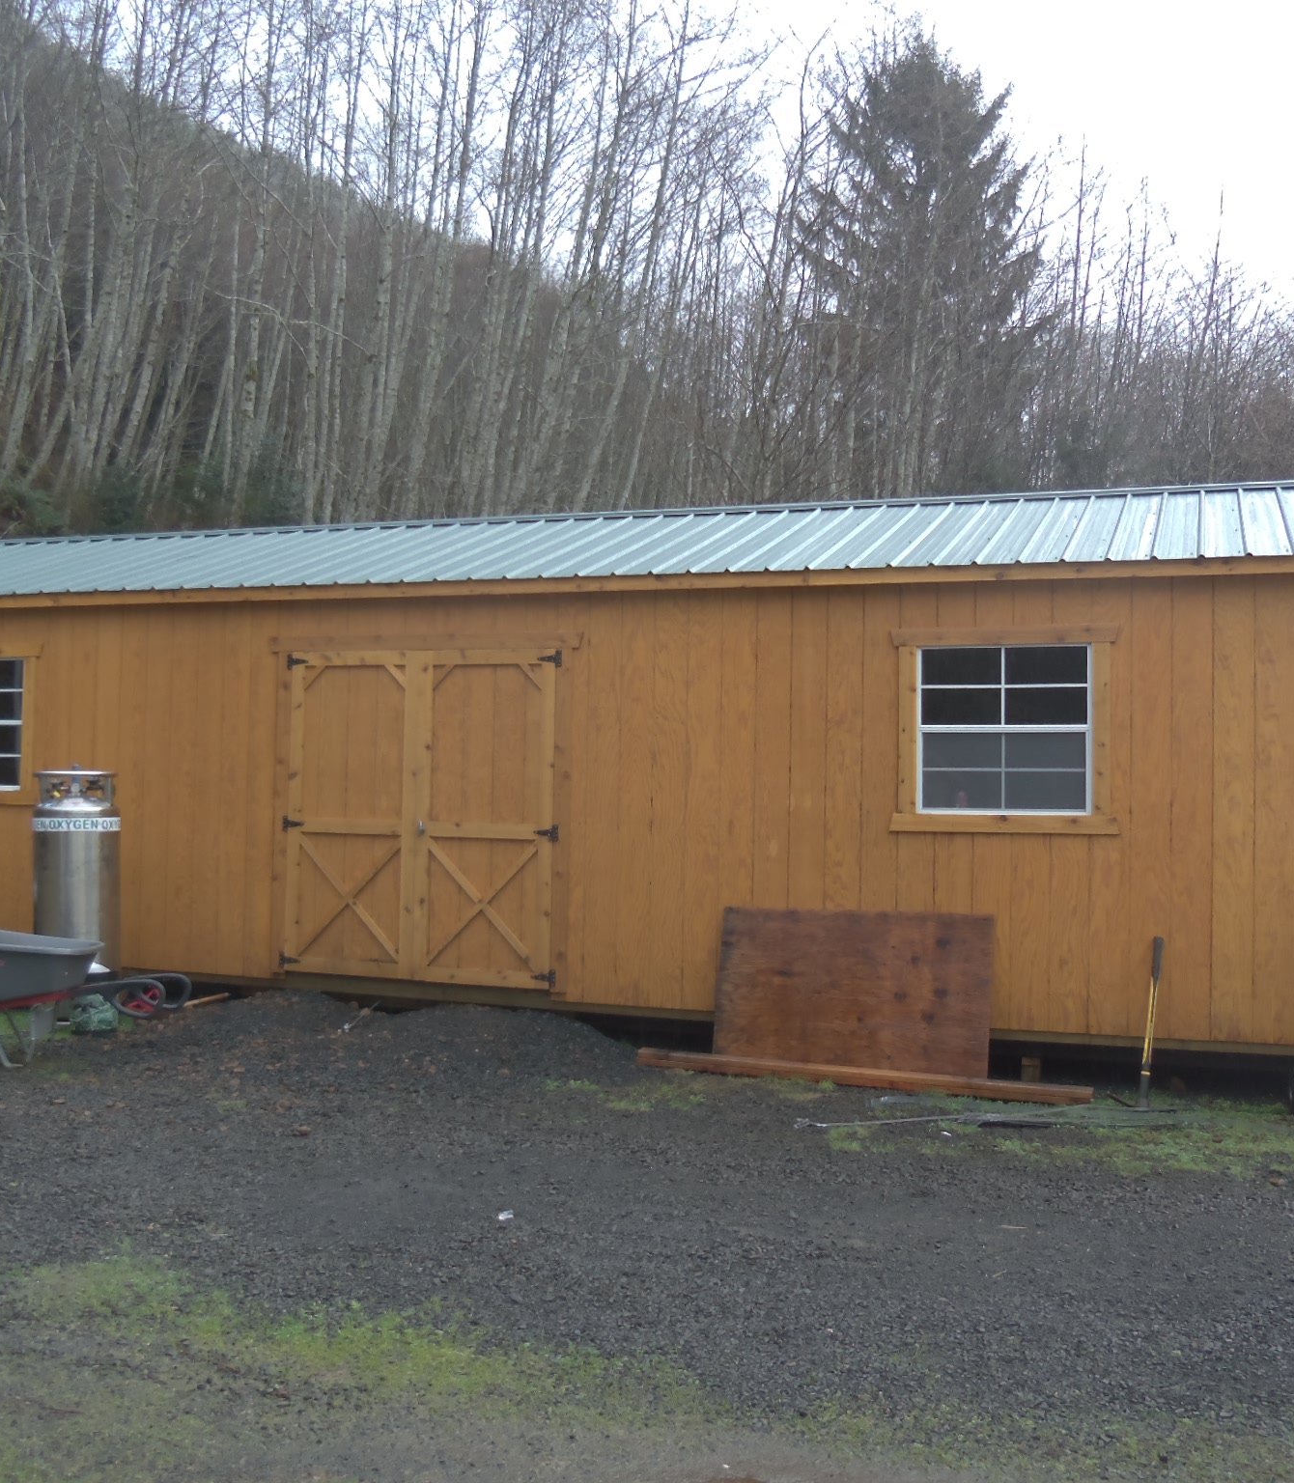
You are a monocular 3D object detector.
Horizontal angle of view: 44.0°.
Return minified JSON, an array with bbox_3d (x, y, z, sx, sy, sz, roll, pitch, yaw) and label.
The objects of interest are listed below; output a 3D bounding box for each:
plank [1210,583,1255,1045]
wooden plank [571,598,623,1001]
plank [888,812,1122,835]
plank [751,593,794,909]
[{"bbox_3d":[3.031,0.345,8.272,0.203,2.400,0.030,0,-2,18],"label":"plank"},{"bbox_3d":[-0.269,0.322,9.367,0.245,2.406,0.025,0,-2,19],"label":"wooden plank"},{"bbox_3d":[1.908,0.447,8.585,1.215,0.107,0.025,0,-2,19],"label":"plank"},{"bbox_3d":[0.702,0.322,8.911,0.205,2.370,0.022,0,-2,20],"label":"plank"}]

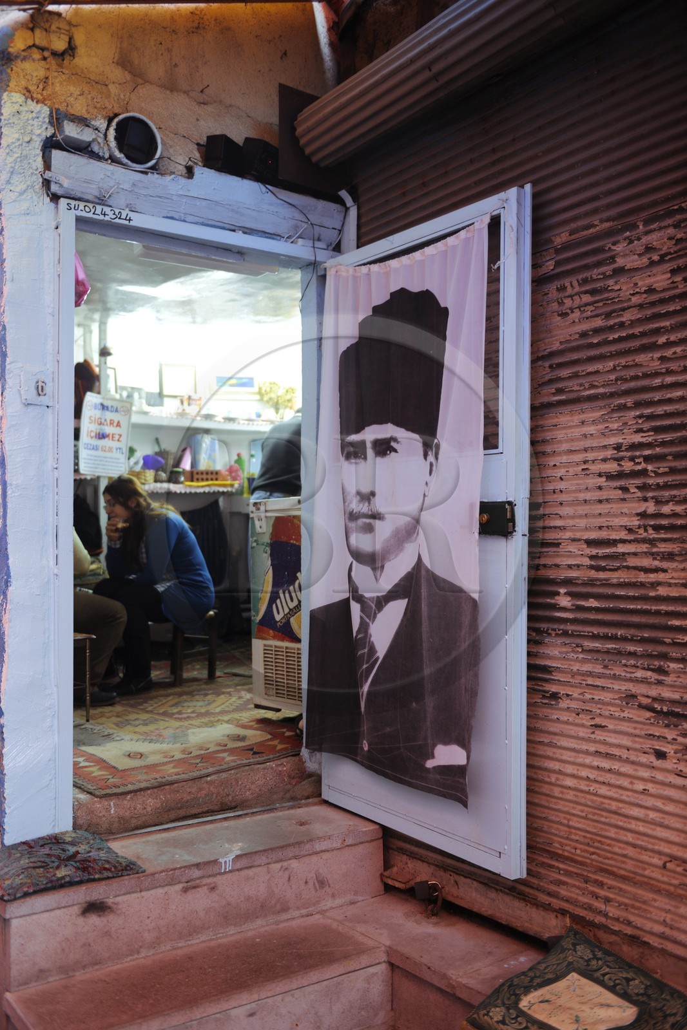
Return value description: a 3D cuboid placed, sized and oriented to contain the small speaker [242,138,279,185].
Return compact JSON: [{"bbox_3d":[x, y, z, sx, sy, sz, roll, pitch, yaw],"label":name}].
[{"bbox_3d":[-0.306,-1.269,3.290,0.088,0.128,0.110,15,11,-46],"label":"small speaker"}]

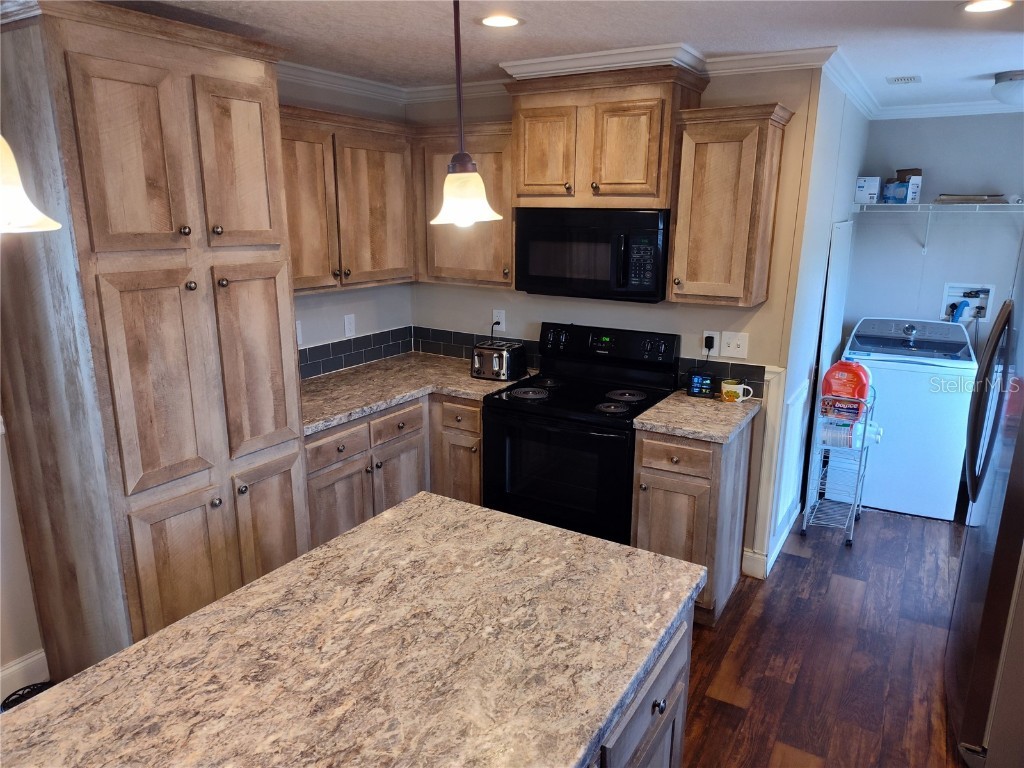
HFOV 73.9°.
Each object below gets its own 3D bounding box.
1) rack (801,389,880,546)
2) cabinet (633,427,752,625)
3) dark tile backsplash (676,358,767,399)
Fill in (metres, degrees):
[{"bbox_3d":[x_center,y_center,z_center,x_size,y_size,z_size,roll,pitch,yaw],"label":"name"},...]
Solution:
[{"bbox_3d":[1.834,0.431,3.809,0.257,0.820,0.410,9,17,30],"label":"rack"},{"bbox_3d":[0.838,0.577,3.142,0.364,0.882,0.612,9,17,30],"label":"cabinet"},{"bbox_3d":[1.010,-0.026,3.297,0.405,0.159,0.011,9,16,30],"label":"dark tile backsplash"}]

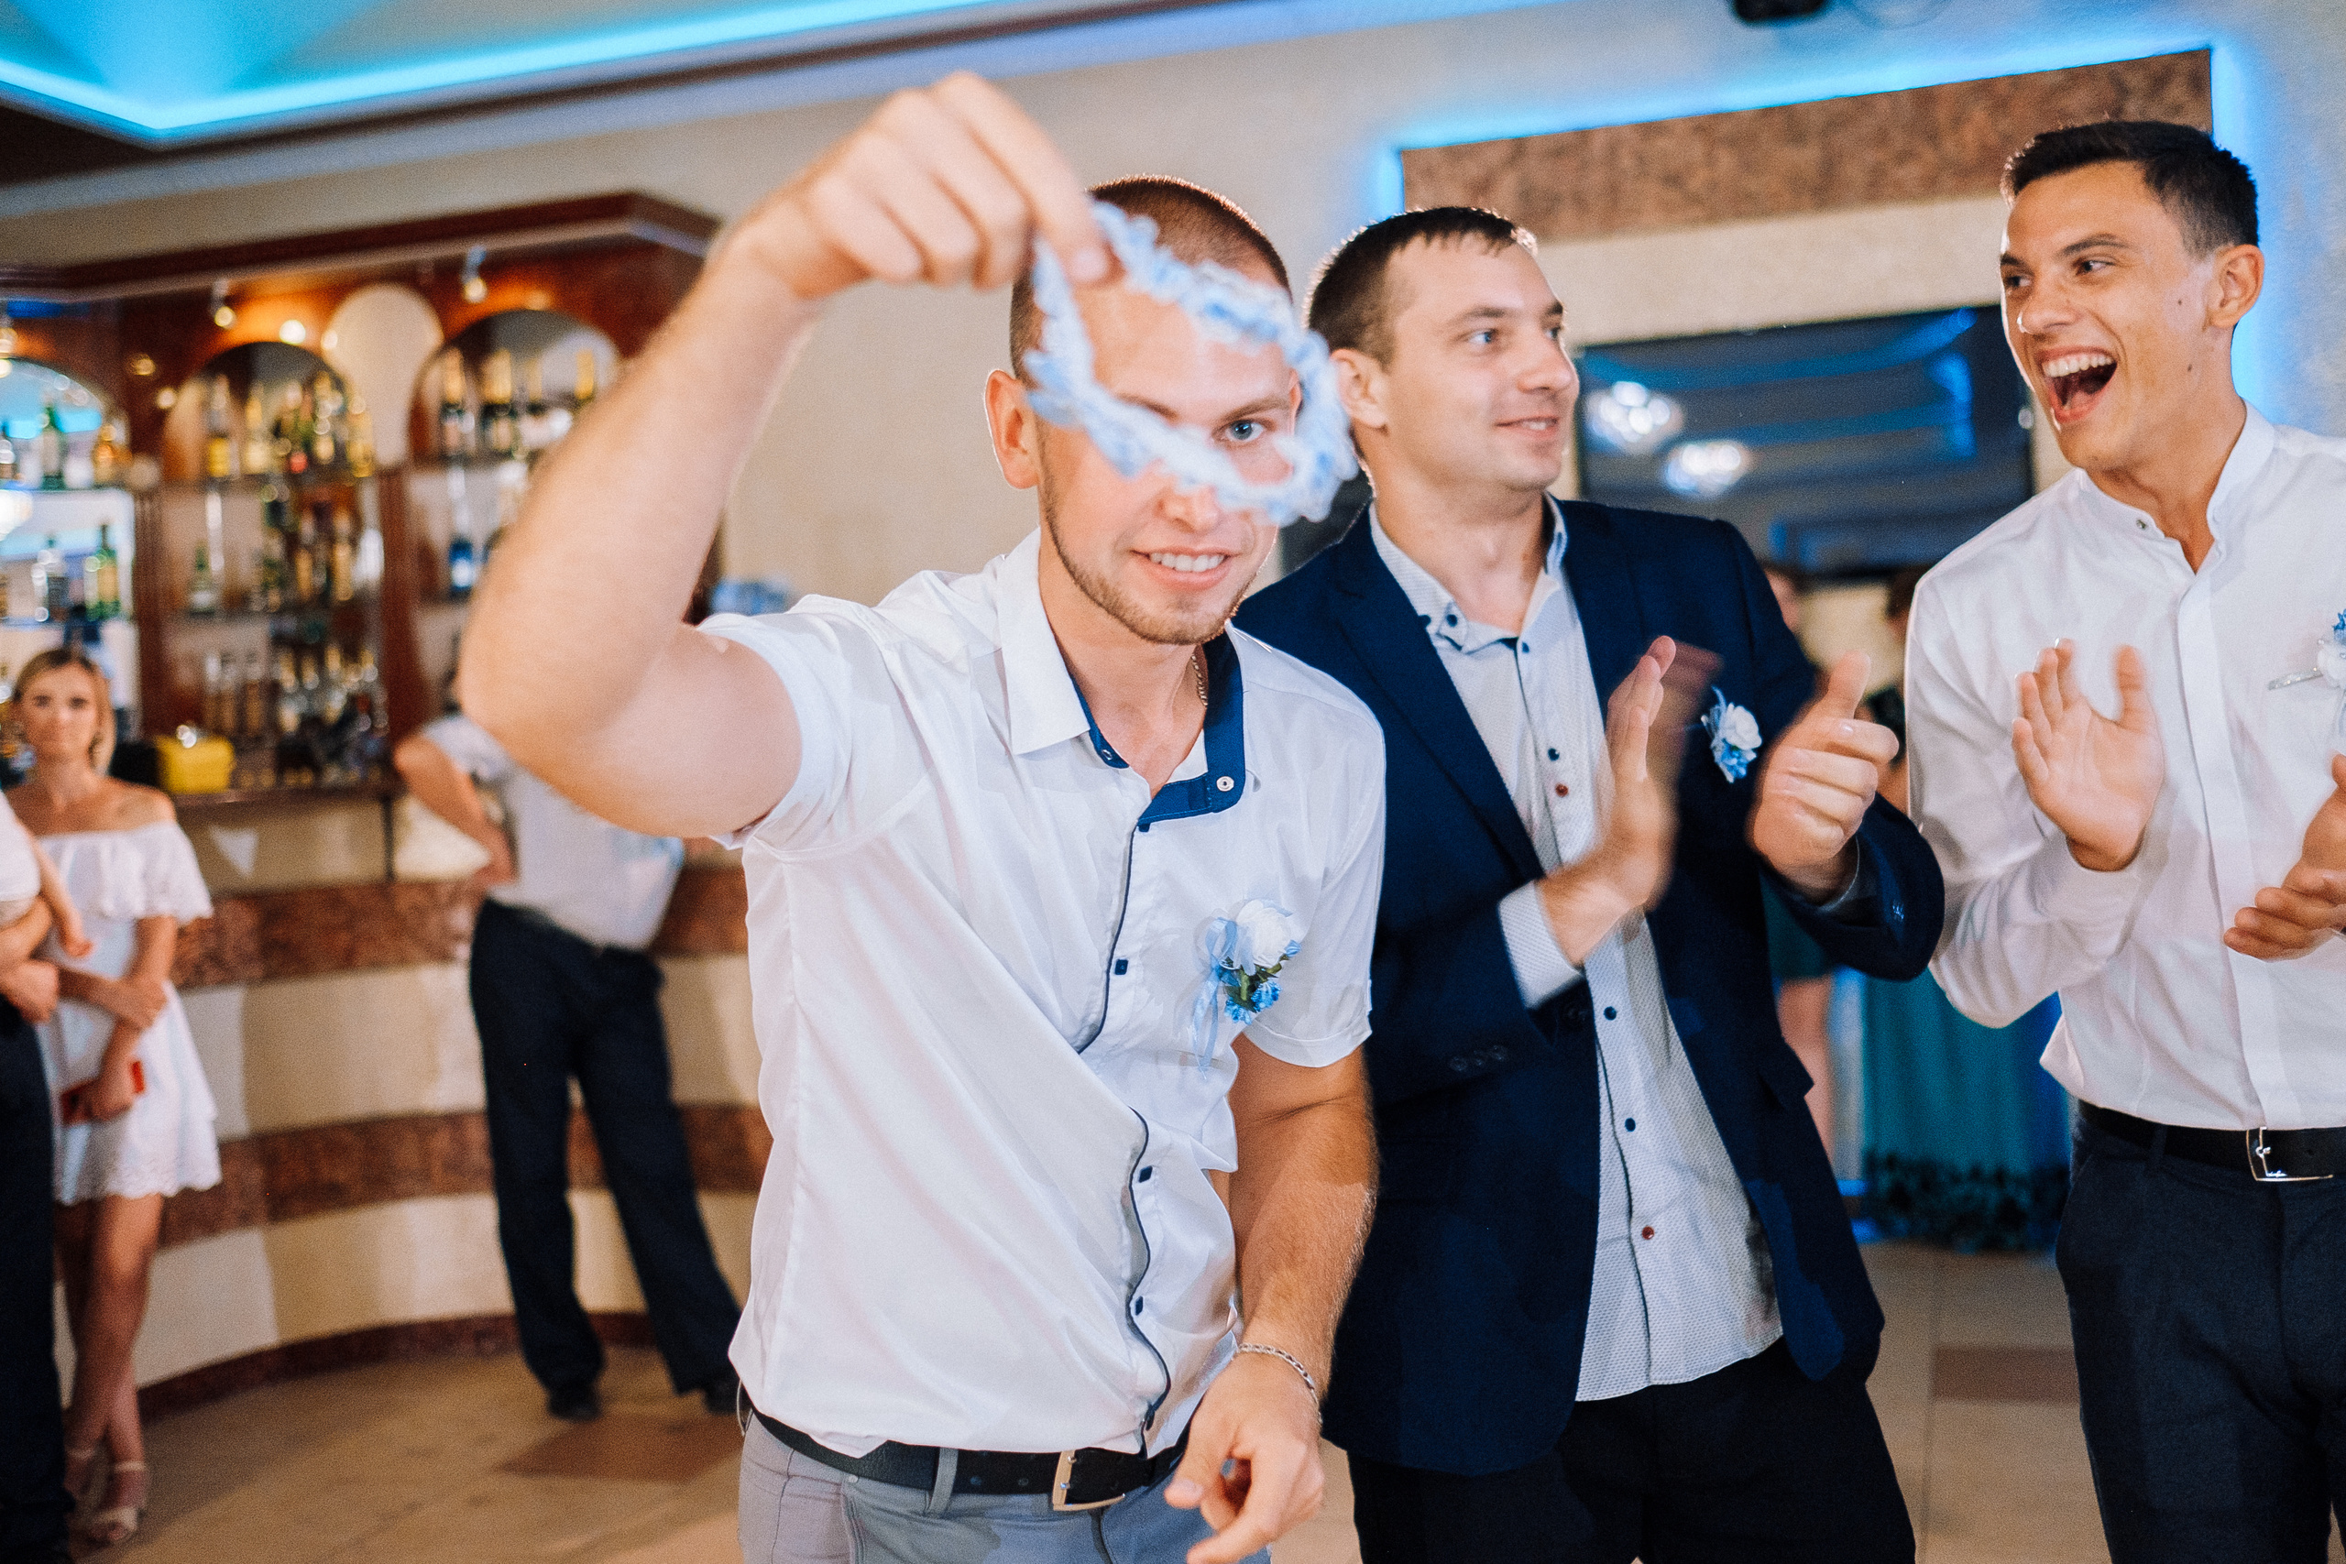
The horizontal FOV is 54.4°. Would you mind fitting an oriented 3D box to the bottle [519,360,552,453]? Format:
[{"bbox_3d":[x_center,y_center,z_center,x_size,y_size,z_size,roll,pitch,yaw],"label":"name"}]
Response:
[{"bbox_3d":[-1.950,-1.147,6.970,0.084,0.282,0.084,-2,0,19],"label":"bottle"}]

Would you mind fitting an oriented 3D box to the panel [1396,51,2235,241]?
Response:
[{"bbox_3d":[1.683,-1.690,6.226,2.120,0.311,0.050,-2,0,16],"label":"panel"}]

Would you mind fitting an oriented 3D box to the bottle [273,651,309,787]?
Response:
[{"bbox_3d":[-2.554,-0.191,6.600,0.095,0.392,0.095,-2,0,16],"label":"bottle"}]

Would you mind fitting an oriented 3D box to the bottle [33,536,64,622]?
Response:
[{"bbox_3d":[-3.673,-0.664,7.450,0.085,0.283,0.085,-2,0,0],"label":"bottle"}]

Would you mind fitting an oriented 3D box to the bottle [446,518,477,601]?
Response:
[{"bbox_3d":[-2.089,-0.654,6.700,0.080,0.242,0.080,-2,0,16],"label":"bottle"}]

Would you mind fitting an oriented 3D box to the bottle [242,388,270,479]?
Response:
[{"bbox_3d":[-2.755,-1.051,6.850,0.080,0.264,0.080,-2,0,16],"label":"bottle"}]

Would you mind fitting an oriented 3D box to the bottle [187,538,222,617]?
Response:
[{"bbox_3d":[-3.134,-0.663,7.377,0.091,0.259,0.091,-2,0,19],"label":"bottle"}]

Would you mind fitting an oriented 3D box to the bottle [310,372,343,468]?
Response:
[{"bbox_3d":[-2.683,-1.145,7.218,0.089,0.294,0.089,-2,0,19],"label":"bottle"}]

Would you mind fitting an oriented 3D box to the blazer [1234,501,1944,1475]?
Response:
[{"bbox_3d":[0.323,0.163,1.790,0.570,0.760,0.400,-5,0,-5],"label":"blazer"}]

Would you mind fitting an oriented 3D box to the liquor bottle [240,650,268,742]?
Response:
[{"bbox_3d":[-2.761,-0.259,6.850,0.078,0.275,0.078,-2,0,16],"label":"liquor bottle"}]

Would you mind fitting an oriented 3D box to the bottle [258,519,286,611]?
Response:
[{"bbox_3d":[-2.706,-0.649,6.850,0.078,0.286,0.078,-2,0,16],"label":"bottle"}]

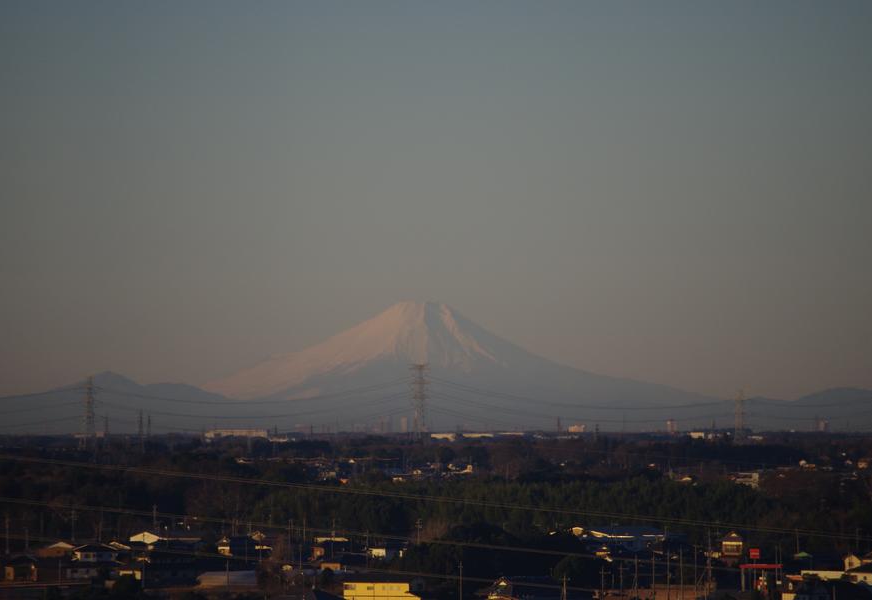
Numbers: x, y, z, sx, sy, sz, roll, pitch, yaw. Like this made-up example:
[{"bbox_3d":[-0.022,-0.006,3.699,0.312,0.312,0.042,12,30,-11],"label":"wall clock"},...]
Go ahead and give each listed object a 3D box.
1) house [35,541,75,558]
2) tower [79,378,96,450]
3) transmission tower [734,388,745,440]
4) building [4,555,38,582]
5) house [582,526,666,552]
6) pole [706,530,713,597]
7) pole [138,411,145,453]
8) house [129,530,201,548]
[{"bbox_3d":[-90.907,60.087,1800.000,9.800,5.600,9.000,0,-1,8],"label":"house"},{"bbox_3d":[-254.410,82.857,5500.000,12.000,54.500,11.000,0,-1,0],"label":"tower"},{"bbox_3d":[253.786,96.163,6300.000,11.000,45.000,10.000,0,-1,0],"label":"transmission tower"},{"bbox_3d":[-92.651,59.872,1680.000,7.800,6.400,8.000,0,-1,5],"label":"building"},{"bbox_3d":[50.305,63.578,2000.000,22.000,7.200,13.000,0,-1,8],"label":"house"},{"bbox_3d":[56.268,54.210,1550.000,1.500,13.600,0.900,0,-1,0],"label":"pole"},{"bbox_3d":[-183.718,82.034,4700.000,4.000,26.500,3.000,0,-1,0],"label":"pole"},{"bbox_3d":[-69.294,61.865,1930.000,18.000,6.000,10.000,0,-1,10],"label":"house"}]

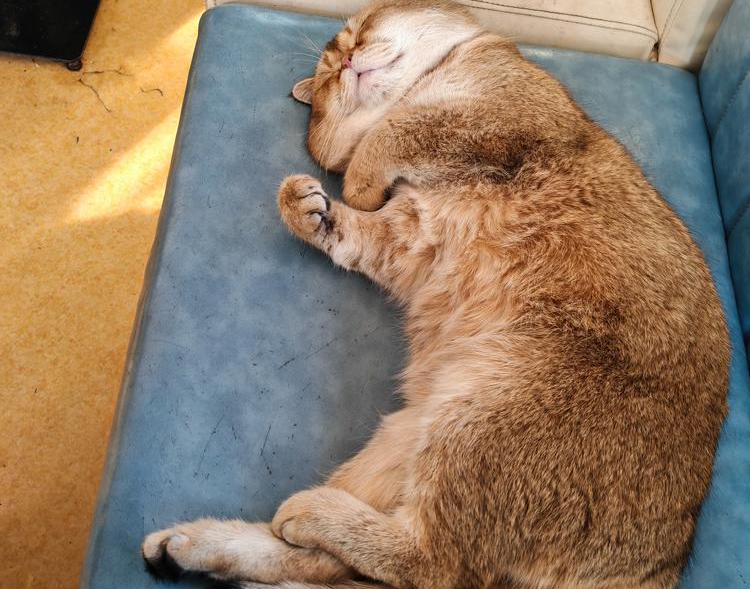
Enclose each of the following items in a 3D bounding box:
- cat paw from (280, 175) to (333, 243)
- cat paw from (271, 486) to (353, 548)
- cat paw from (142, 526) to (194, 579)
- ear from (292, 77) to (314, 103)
[{"bbox_3d":[-0.055,-0.070,0.632,0.040,0.038,0.050,-18,69,-16],"label":"cat paw"},{"bbox_3d":[-0.041,0.144,0.507,0.050,0.036,0.037,18,63,1],"label":"cat paw"},{"bbox_3d":[-0.137,0.171,0.517,0.035,0.033,0.034,5,64,-6],"label":"cat paw"},{"bbox_3d":[-0.064,-0.182,0.695,0.024,0.012,0.027,3,64,-13],"label":"ear"}]

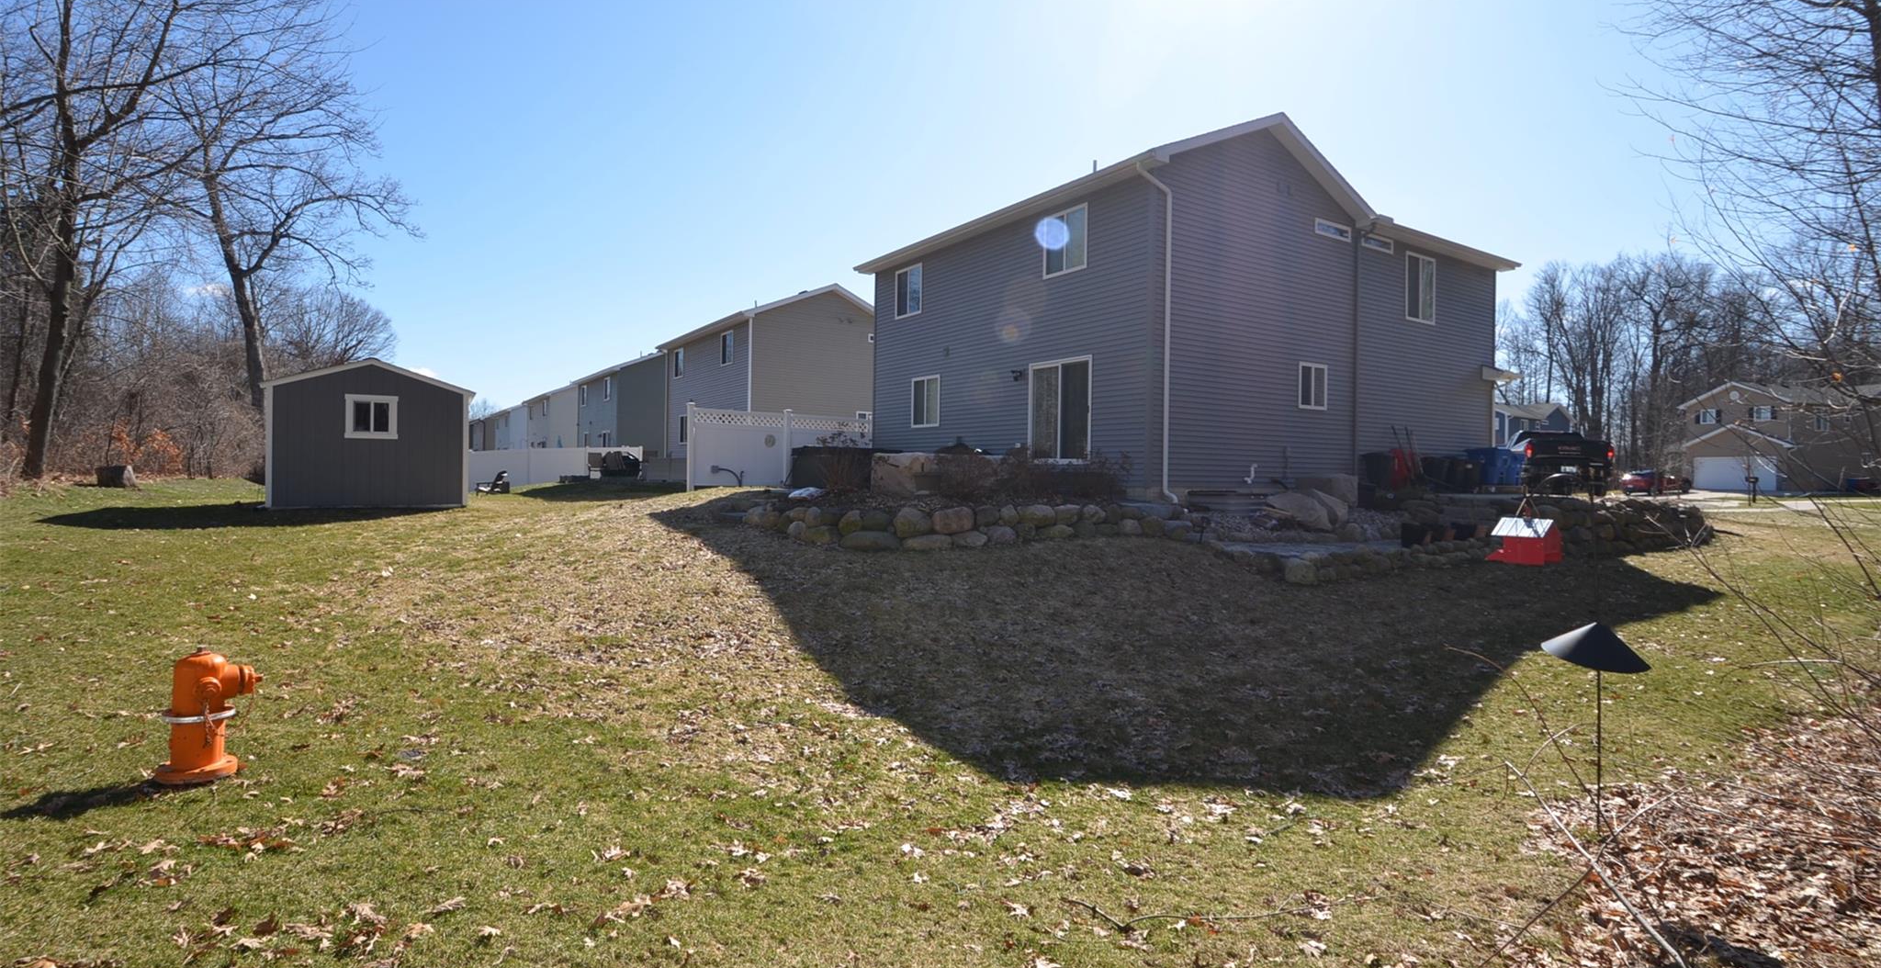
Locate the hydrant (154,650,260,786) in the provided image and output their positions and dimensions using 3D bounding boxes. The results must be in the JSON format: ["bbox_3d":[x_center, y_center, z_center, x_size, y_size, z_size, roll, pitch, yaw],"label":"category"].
[{"bbox_3d":[-4.198,1.280,4.775,0.390,0.735,0.450,1,1,37],"label":"hydrant"}]

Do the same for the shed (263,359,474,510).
[{"bbox_3d":[-11.423,-0.974,16.823,3.250,2.760,3.800,0,1,-34],"label":"shed"}]

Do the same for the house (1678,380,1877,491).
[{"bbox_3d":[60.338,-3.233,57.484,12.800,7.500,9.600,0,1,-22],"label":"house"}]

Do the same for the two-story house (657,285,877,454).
[{"bbox_3d":[-4.044,-3.767,36.939,13.900,7.300,10.300,0,1,-34],"label":"two-story house"}]

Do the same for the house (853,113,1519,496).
[{"bbox_3d":[6.273,-3.488,21.957,13.900,7.300,10.250,0,1,-34],"label":"house"}]

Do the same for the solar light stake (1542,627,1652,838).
[{"bbox_3d":[3.442,1.279,4.340,0.455,1.110,0.455,2,1,44],"label":"solar light stake"}]

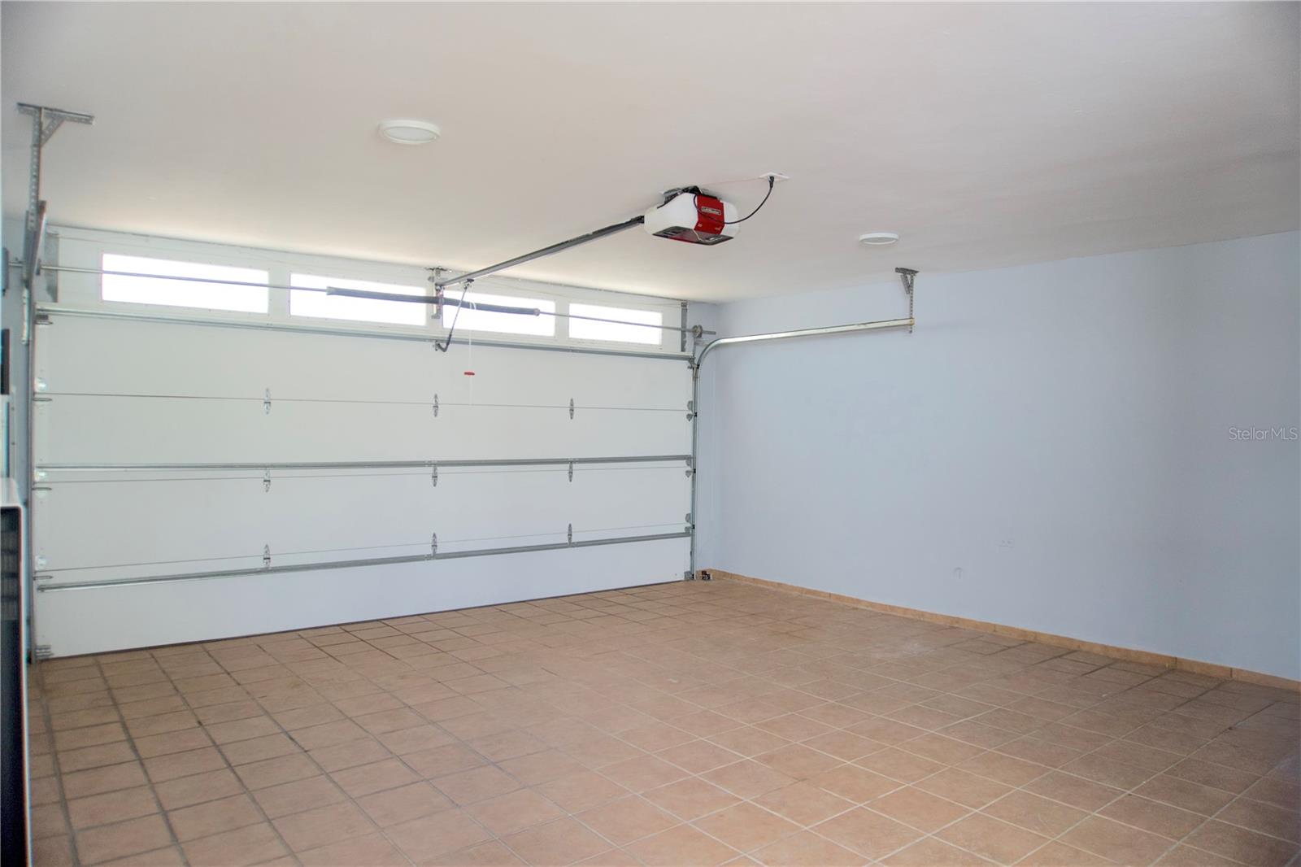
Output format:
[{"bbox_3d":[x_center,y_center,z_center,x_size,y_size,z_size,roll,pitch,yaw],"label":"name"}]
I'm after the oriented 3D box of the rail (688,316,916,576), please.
[{"bbox_3d":[1.131,0.261,7.065,0.090,2.170,2.420,0,0,-37],"label":"rail"}]

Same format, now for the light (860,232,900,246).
[{"bbox_3d":[1.305,-1.108,4.947,0.235,0.026,0.235,0,0,0],"label":"light"}]

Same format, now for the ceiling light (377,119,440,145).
[{"bbox_3d":[-0.897,-1.122,3.235,0.235,0.026,0.235,0,0,0],"label":"ceiling light"}]

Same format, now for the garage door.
[{"bbox_3d":[-1.620,0.195,6.528,4.950,2.300,0.110,0,0,-37],"label":"garage door"}]

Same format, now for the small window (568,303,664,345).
[{"bbox_3d":[-0.283,-0.943,7.564,0.980,0.290,0.045,0,0,-37],"label":"small window"}]

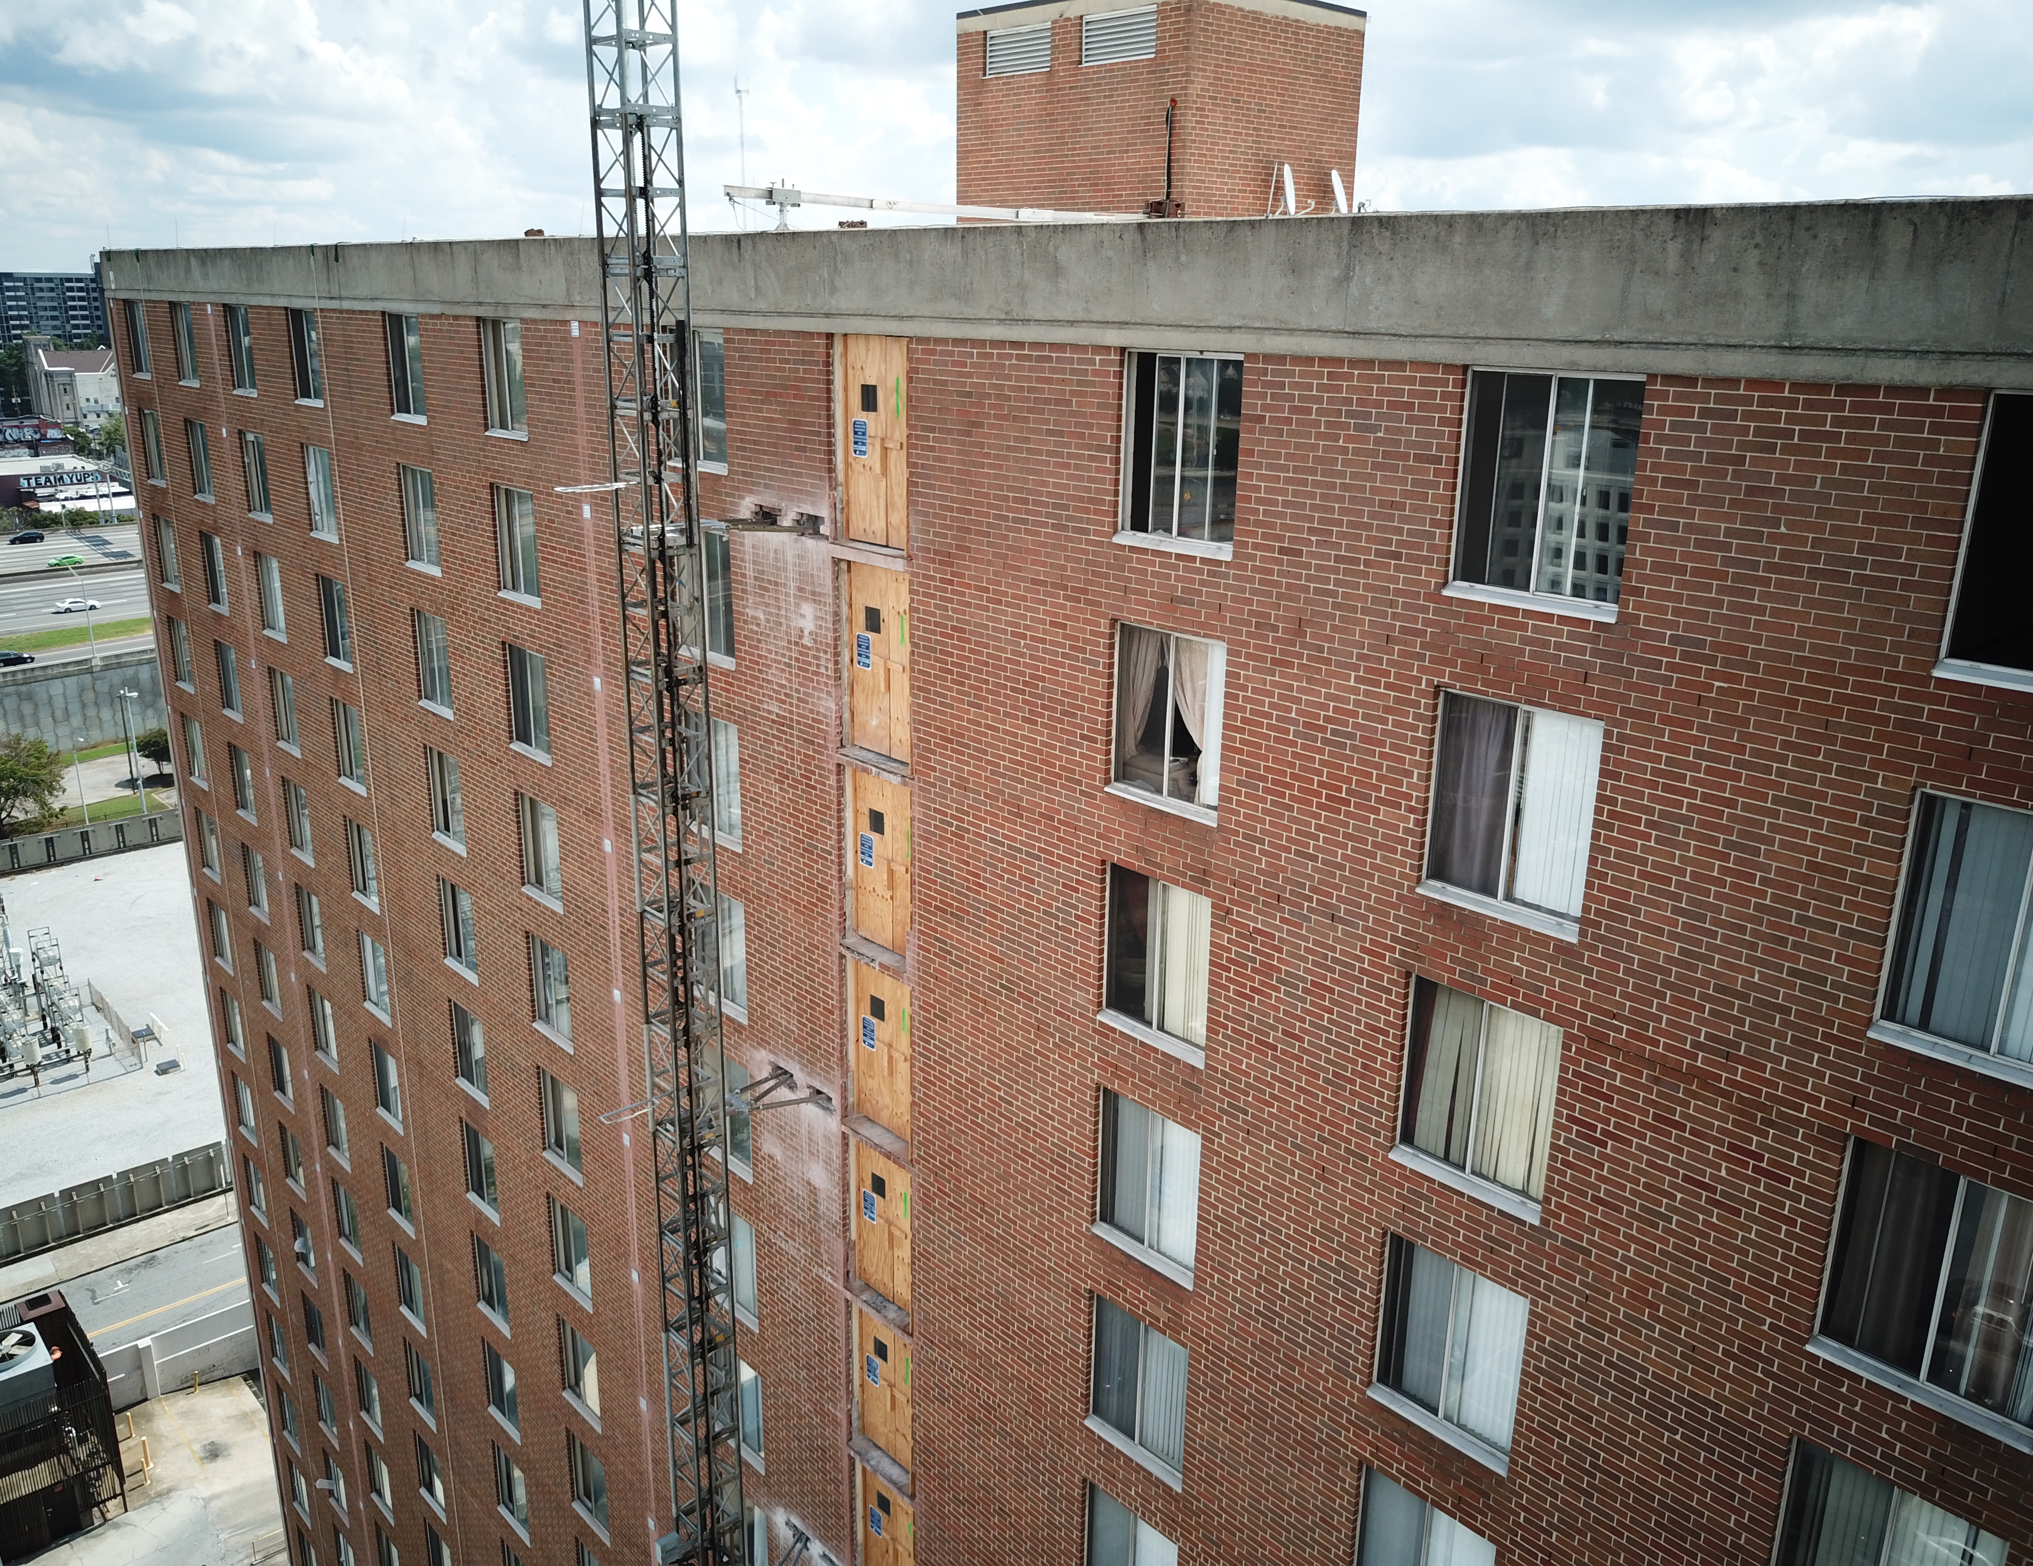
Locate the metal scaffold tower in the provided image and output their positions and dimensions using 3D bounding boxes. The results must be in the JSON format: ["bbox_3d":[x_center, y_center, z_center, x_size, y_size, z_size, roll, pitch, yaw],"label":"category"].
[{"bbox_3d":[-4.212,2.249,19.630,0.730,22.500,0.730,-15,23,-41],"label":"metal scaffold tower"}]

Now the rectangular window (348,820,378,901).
[{"bbox_3d":[-13.726,1.658,33.083,0.100,1.690,1.460,-15,23,-41],"label":"rectangular window"}]

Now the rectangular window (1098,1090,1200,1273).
[{"bbox_3d":[1.469,4.365,17.245,0.120,1.741,1.506,-14,23,-41],"label":"rectangular window"}]

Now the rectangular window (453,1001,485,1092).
[{"bbox_3d":[-10.794,5.335,31.216,0.120,1.741,1.506,-14,23,-41],"label":"rectangular window"}]

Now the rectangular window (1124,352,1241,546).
[{"bbox_3d":[1.588,-3.184,14.876,0.130,1.733,1.500,-15,23,-41],"label":"rectangular window"}]

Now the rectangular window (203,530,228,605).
[{"bbox_3d":[-19.053,-5.051,37.441,0.120,1.741,1.506,-14,23,-41],"label":"rectangular window"}]

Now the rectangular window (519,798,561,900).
[{"bbox_3d":[-8.144,1.134,26.995,0.130,1.758,1.500,-15,23,-41],"label":"rectangular window"}]

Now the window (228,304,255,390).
[{"bbox_3d":[-16.035,-9.010,32.575,0.100,1.690,1.460,-15,23,-41],"label":"window"}]

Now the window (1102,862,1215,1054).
[{"bbox_3d":[1.465,1.770,16.147,0.100,1.690,1.460,-15,23,-41],"label":"window"}]

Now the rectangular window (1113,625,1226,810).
[{"bbox_3d":[1.506,-0.672,15.395,0.100,1.690,1.460,-15,23,-41],"label":"rectangular window"}]

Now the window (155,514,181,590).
[{"bbox_3d":[-21.536,-5.891,39.902,0.130,1.758,1.500,-15,23,-41],"label":"window"}]

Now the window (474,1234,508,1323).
[{"bbox_3d":[-10.679,10.162,32.147,0.120,1.684,1.437,-14,23,-41],"label":"window"}]

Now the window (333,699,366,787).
[{"bbox_3d":[-13.949,-0.801,32.968,0.120,1.741,1.506,-14,23,-41],"label":"window"}]

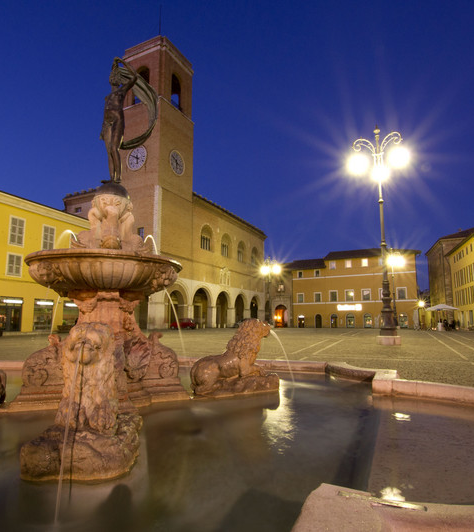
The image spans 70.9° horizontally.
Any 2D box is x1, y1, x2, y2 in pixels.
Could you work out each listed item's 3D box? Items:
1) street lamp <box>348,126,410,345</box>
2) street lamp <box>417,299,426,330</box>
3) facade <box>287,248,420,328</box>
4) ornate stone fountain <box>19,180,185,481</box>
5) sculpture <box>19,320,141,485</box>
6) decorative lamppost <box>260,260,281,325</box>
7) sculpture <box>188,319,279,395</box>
[{"bbox_3d":[8.122,-1.965,18.501,2.900,12.355,2.700,0,-9,0],"label":"street lamp"},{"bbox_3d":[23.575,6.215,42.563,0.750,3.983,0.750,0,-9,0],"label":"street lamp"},{"bbox_3d":[17.288,3.677,52.018,18.109,11.939,2.200,-4,-9,24],"label":"facade"},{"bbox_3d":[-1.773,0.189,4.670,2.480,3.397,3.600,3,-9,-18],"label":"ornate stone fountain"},{"bbox_3d":[-1.431,1.107,3.277,0.840,1.172,1.500,3,-9,-18],"label":"sculpture"},{"bbox_3d":[4.875,3.928,49.973,2.900,10.718,2.600,0,-9,0],"label":"decorative lamppost"},{"bbox_3d":[-0.081,1.471,5.670,1.450,1.172,0.780,3,-9,-18],"label":"sculpture"}]

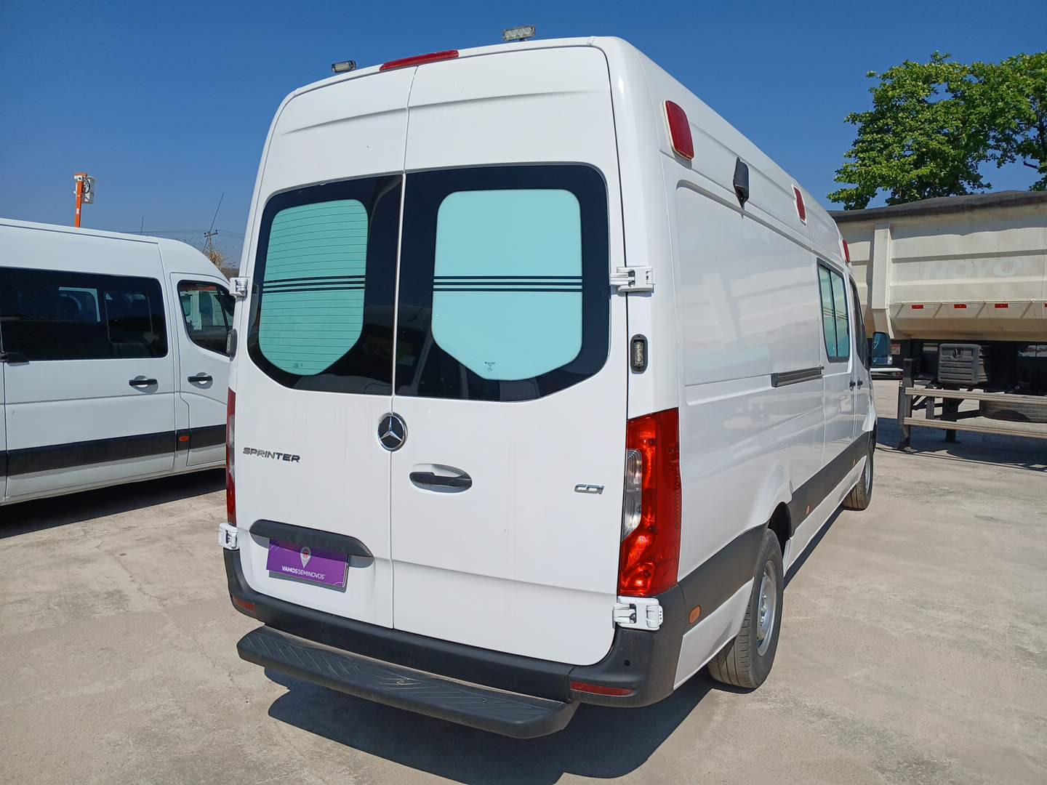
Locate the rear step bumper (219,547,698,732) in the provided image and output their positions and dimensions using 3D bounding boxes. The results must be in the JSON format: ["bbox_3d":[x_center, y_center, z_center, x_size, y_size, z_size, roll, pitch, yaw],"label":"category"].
[{"bbox_3d":[-0.460,0.771,2.743,1.970,0.460,0.330,3,5,29],"label":"rear step bumper"}]

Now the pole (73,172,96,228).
[{"bbox_3d":[-14.026,-3.745,25.238,0.720,6.545,0.600,-1,5,-29],"label":"pole"}]

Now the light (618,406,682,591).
[{"bbox_3d":[0.390,0.331,2.370,0.160,0.575,0.140,3,5,29],"label":"light"}]

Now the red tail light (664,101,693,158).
[{"bbox_3d":[0.480,-0.813,2.446,0.035,0.155,0.208,-12,-2,29],"label":"red tail light"}]

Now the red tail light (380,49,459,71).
[{"bbox_3d":[-0.357,-1.153,2.737,0.325,0.036,0.045,3,5,29],"label":"red tail light"}]

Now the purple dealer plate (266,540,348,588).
[{"bbox_3d":[-0.825,0.647,2.986,0.402,0.126,0.012,3,-4,30],"label":"purple dealer plate"}]

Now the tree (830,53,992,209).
[{"bbox_3d":[10.900,-4.500,22.000,4.700,9.200,4.700,3,5,30],"label":"tree"}]

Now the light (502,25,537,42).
[{"bbox_3d":[-0.016,-1.203,2.629,0.120,0.042,0.032,3,5,30],"label":"light"}]

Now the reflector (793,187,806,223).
[{"bbox_3d":[1.514,-1.031,4.335,0.035,0.185,0.180,-10,-2,30],"label":"reflector"}]

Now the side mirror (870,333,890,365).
[{"bbox_3d":[3.109,-0.378,6.815,0.185,0.285,0.150,3,5,29],"label":"side mirror"}]

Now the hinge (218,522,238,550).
[{"bbox_3d":[-1.232,0.599,3.280,0.125,0.095,0.040,3,5,30],"label":"hinge"}]

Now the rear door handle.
[{"bbox_3d":[-0.276,0.300,2.650,0.250,0.050,0.040,3,5,30],"label":"rear door handle"}]

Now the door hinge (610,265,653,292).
[{"bbox_3d":[0.324,-0.331,2.327,0.135,0.078,0.050,3,5,29],"label":"door hinge"}]

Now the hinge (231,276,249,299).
[{"bbox_3d":[-1.159,-0.429,3.210,0.120,0.080,0.040,3,5,30],"label":"hinge"}]

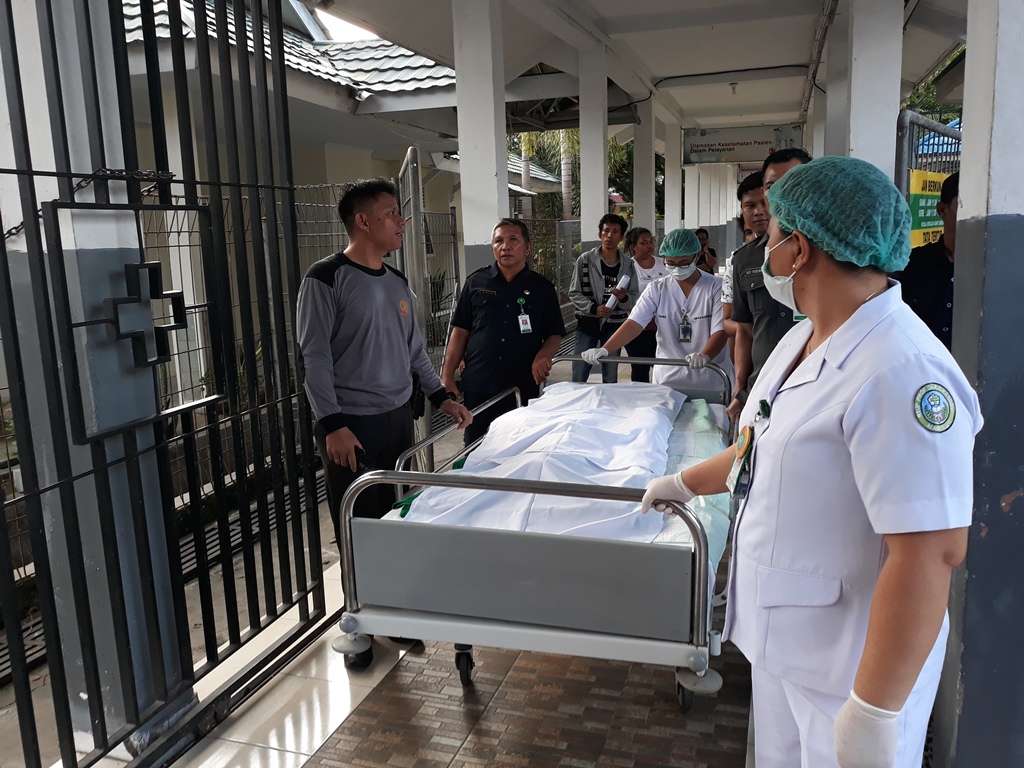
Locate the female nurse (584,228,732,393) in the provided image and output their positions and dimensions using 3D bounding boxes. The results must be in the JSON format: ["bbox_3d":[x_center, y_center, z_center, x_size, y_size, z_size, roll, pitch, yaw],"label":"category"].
[{"bbox_3d":[0.848,-0.135,4.601,0.780,1.500,0.500,1,11,15],"label":"female nurse"}]

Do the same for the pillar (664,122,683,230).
[{"bbox_3d":[3.294,-3.479,16.230,0.280,3.420,0.270,1,12,18],"label":"pillar"}]

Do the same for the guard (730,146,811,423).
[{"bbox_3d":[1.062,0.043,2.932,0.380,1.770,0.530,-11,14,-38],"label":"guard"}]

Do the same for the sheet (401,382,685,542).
[{"bbox_3d":[0.310,0.206,3.379,0.840,0.220,1.880,1,12,18],"label":"sheet"}]

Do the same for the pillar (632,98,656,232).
[{"bbox_3d":[2.133,-2.757,12.766,0.280,3.420,0.270,1,12,18],"label":"pillar"}]

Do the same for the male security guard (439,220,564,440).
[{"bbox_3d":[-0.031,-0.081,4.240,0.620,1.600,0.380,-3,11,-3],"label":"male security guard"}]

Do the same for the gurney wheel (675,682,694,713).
[{"bbox_3d":[0.560,0.979,2.564,0.050,0.115,0.110,-1,11,7],"label":"gurney wheel"}]

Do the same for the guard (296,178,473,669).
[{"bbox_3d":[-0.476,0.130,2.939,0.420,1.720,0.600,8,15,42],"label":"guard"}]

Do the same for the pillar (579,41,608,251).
[{"bbox_3d":[0.972,-2.035,9.302,0.280,3.420,0.270,1,12,18],"label":"pillar"}]

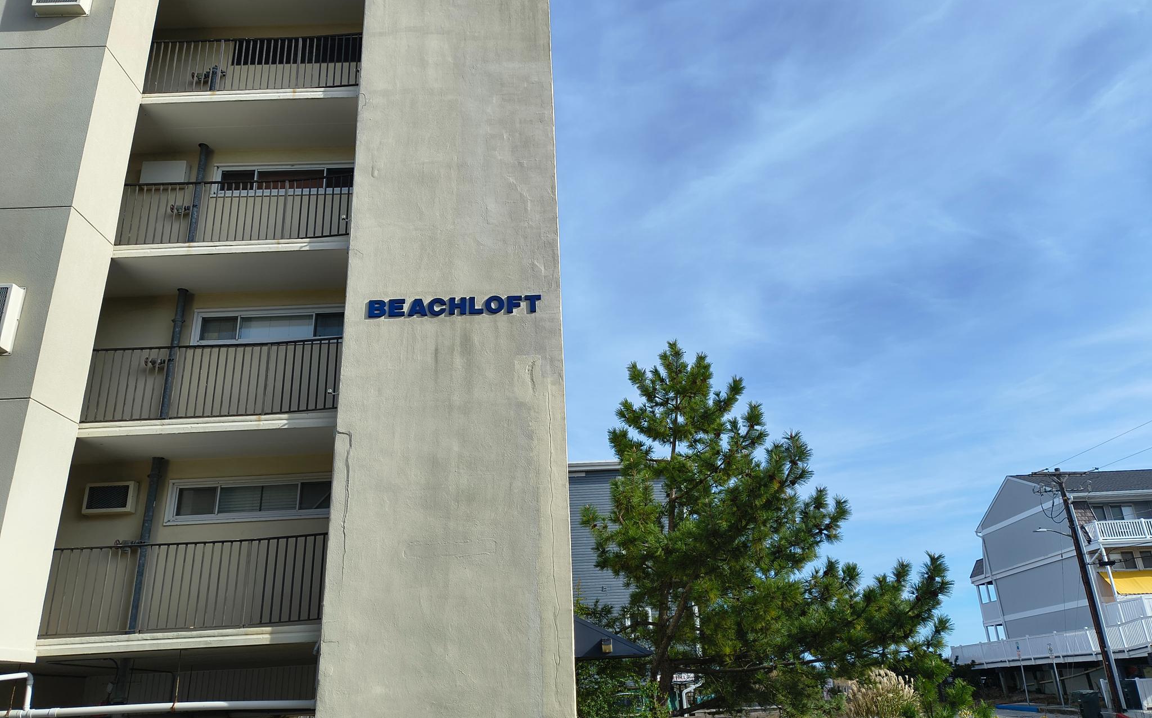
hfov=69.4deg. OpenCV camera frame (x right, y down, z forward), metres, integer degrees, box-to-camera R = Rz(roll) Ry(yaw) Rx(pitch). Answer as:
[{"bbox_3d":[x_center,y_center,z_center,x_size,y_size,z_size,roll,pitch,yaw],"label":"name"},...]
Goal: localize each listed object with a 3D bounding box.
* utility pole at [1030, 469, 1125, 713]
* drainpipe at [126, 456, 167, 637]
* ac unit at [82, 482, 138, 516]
[{"bbox_3d":[22.818,10.098,37.232,2.850,10.500,0.700,-2,-22,0],"label":"utility pole"},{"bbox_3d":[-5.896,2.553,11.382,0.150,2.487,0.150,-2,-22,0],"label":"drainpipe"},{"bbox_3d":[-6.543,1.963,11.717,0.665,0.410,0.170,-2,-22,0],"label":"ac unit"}]

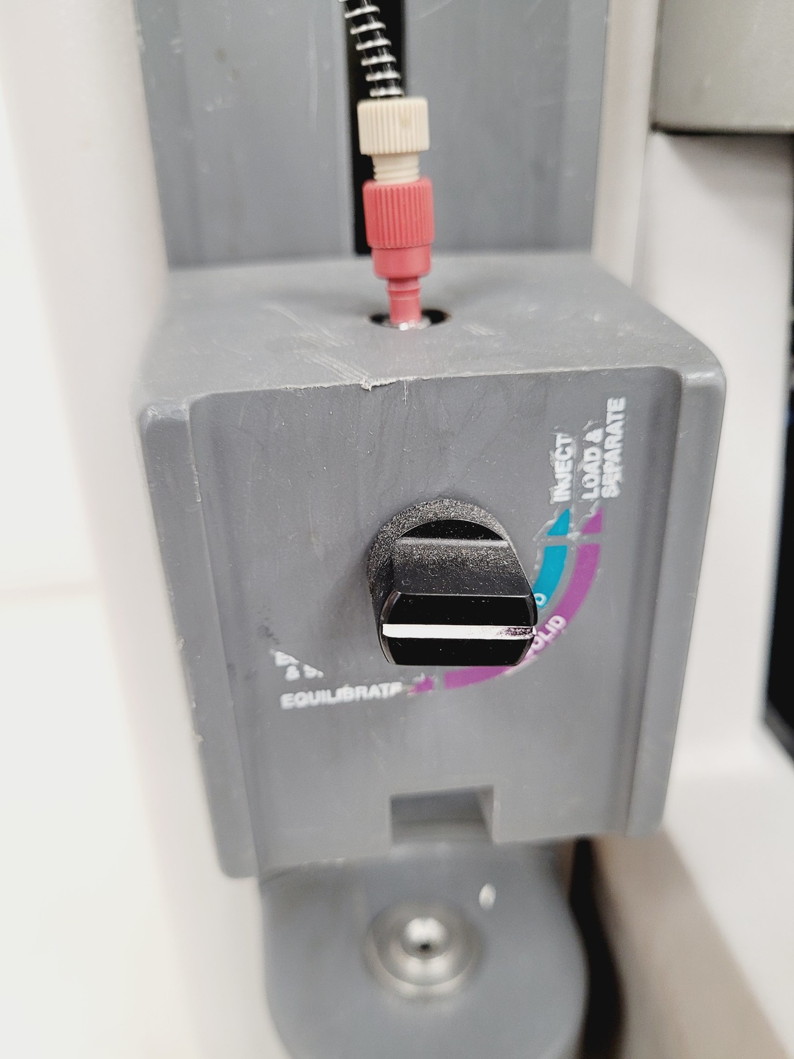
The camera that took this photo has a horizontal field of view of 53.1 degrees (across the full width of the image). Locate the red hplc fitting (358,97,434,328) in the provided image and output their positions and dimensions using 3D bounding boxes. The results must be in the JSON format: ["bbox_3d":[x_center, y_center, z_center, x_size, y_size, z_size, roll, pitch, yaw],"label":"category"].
[{"bbox_3d":[0.001,-0.044,0.116,0.010,0.033,0.010,-6,26,-4],"label":"red hplc fitting"}]

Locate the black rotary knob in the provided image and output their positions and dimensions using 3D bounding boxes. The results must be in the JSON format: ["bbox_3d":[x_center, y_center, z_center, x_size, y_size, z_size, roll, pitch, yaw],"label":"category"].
[{"bbox_3d":[0.006,0.008,0.095,0.018,0.018,0.015,-4,26,-5],"label":"black rotary knob"}]

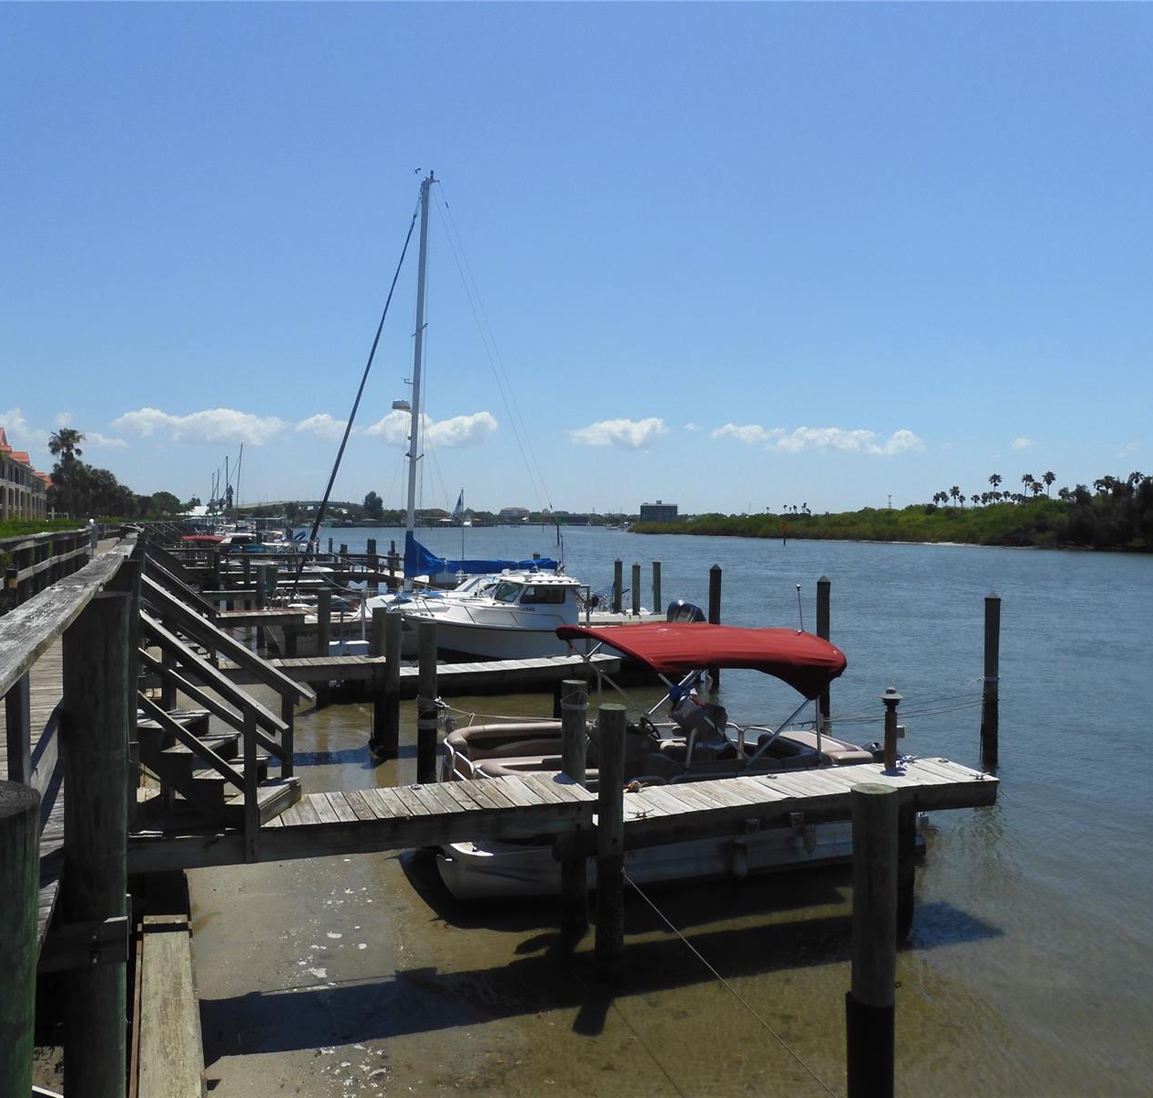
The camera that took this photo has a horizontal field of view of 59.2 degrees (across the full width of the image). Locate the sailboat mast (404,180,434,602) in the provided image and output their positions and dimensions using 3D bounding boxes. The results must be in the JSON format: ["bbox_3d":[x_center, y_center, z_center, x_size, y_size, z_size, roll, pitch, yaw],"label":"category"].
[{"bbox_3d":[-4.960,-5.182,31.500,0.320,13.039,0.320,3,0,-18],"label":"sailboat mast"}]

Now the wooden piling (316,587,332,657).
[{"bbox_3d":[-5.188,2.068,20.893,0.244,2.491,0.244,0,2,-23],"label":"wooden piling"}]

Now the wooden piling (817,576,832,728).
[{"bbox_3d":[4.825,1.988,19.688,0.252,2.893,0.252,0,2,-23],"label":"wooden piling"}]

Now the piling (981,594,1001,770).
[{"bbox_3d":[6.730,2.157,16.500,0.250,2.882,0.250,-1,2,-19],"label":"piling"}]

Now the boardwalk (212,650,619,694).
[{"bbox_3d":[-2.835,2.189,18.130,7.570,0.520,1.050,0,2,-23],"label":"boardwalk"}]

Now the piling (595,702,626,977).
[{"bbox_3d":[0.307,2.518,9.053,0.244,2.302,0.244,1,1,0],"label":"piling"}]

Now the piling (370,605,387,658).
[{"bbox_3d":[-3.624,2.297,18.700,0.260,2.465,0.260,-1,2,-19],"label":"piling"}]

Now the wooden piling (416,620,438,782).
[{"bbox_3d":[-2.036,2.252,13.836,0.242,2.545,0.242,0,2,-23],"label":"wooden piling"}]

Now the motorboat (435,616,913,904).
[{"bbox_3d":[1.076,2.460,12.617,6.100,2.800,2.500,-1,2,-18],"label":"motorboat"}]

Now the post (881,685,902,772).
[{"bbox_3d":[3.393,1.943,10.950,0.180,0.913,0.180,-1,2,-19],"label":"post"}]

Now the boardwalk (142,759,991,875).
[{"bbox_3d":[0.310,2.435,9.642,8.420,0.390,1.040,-1,2,-19],"label":"boardwalk"}]

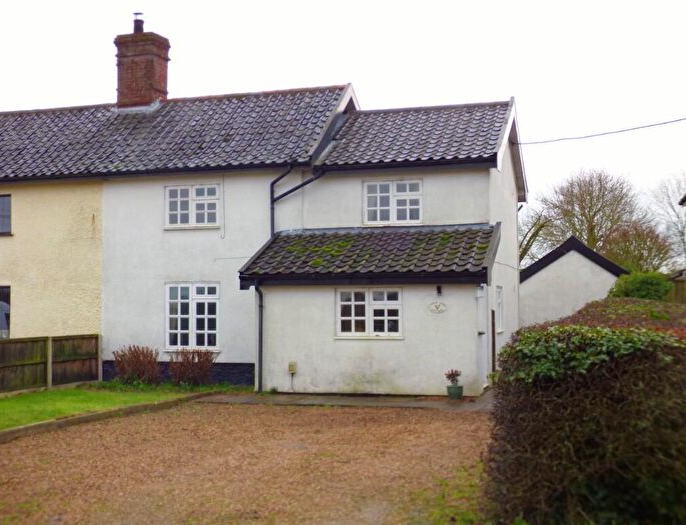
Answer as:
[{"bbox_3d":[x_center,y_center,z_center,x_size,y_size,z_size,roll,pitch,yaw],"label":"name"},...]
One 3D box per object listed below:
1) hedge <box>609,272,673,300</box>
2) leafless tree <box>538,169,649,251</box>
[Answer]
[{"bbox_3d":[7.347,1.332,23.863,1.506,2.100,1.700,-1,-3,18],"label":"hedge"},{"bbox_3d":[11.620,-0.263,44.793,5.200,8.200,5.200,-1,-3,18],"label":"leafless tree"}]

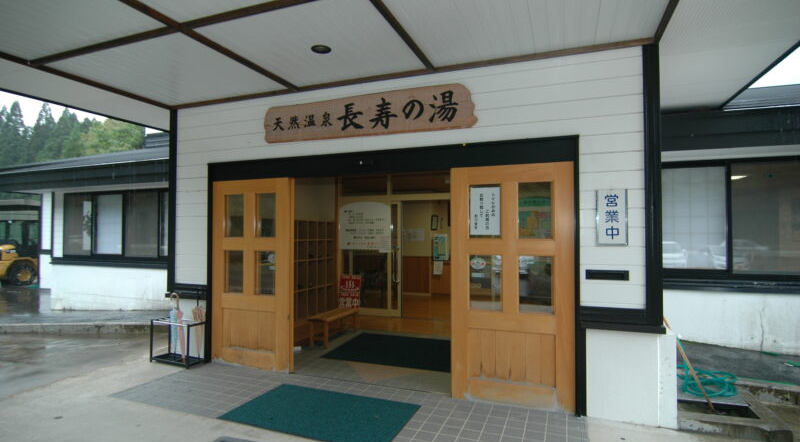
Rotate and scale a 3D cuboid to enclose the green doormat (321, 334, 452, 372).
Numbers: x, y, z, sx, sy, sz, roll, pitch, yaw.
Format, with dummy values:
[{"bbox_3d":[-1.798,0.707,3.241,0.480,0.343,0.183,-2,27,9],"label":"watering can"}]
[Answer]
[{"bbox_3d":[0.063,1.706,5.298,1.699,0.015,1.264,-1,-2,21],"label":"green doormat"}]

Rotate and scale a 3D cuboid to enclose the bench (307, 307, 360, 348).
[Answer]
[{"bbox_3d":[-0.925,1.533,5.758,0.295,0.384,0.866,-1,-2,21],"label":"bench"}]

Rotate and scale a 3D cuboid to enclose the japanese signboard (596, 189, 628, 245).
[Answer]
[{"bbox_3d":[1.778,-0.027,3.347,0.233,0.468,0.025,-1,-2,21],"label":"japanese signboard"}]

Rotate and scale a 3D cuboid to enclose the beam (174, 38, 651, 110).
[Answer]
[{"bbox_3d":[-0.456,-1.472,4.231,5.442,0.055,0.070,0,-1,21],"label":"beam"}]

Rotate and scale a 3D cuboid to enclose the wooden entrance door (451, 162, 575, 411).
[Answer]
[{"bbox_3d":[1.005,0.580,3.667,1.093,2.187,0.055,-1,-2,21],"label":"wooden entrance door"}]

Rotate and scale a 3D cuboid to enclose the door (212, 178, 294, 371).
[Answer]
[{"bbox_3d":[-1.776,0.605,4.759,1.153,2.187,0.055,-1,-2,21],"label":"door"}]

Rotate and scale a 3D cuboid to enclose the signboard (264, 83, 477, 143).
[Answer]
[{"bbox_3d":[-0.414,-1.099,4.222,2.479,0.429,0.050,-1,-2,21],"label":"signboard"}]

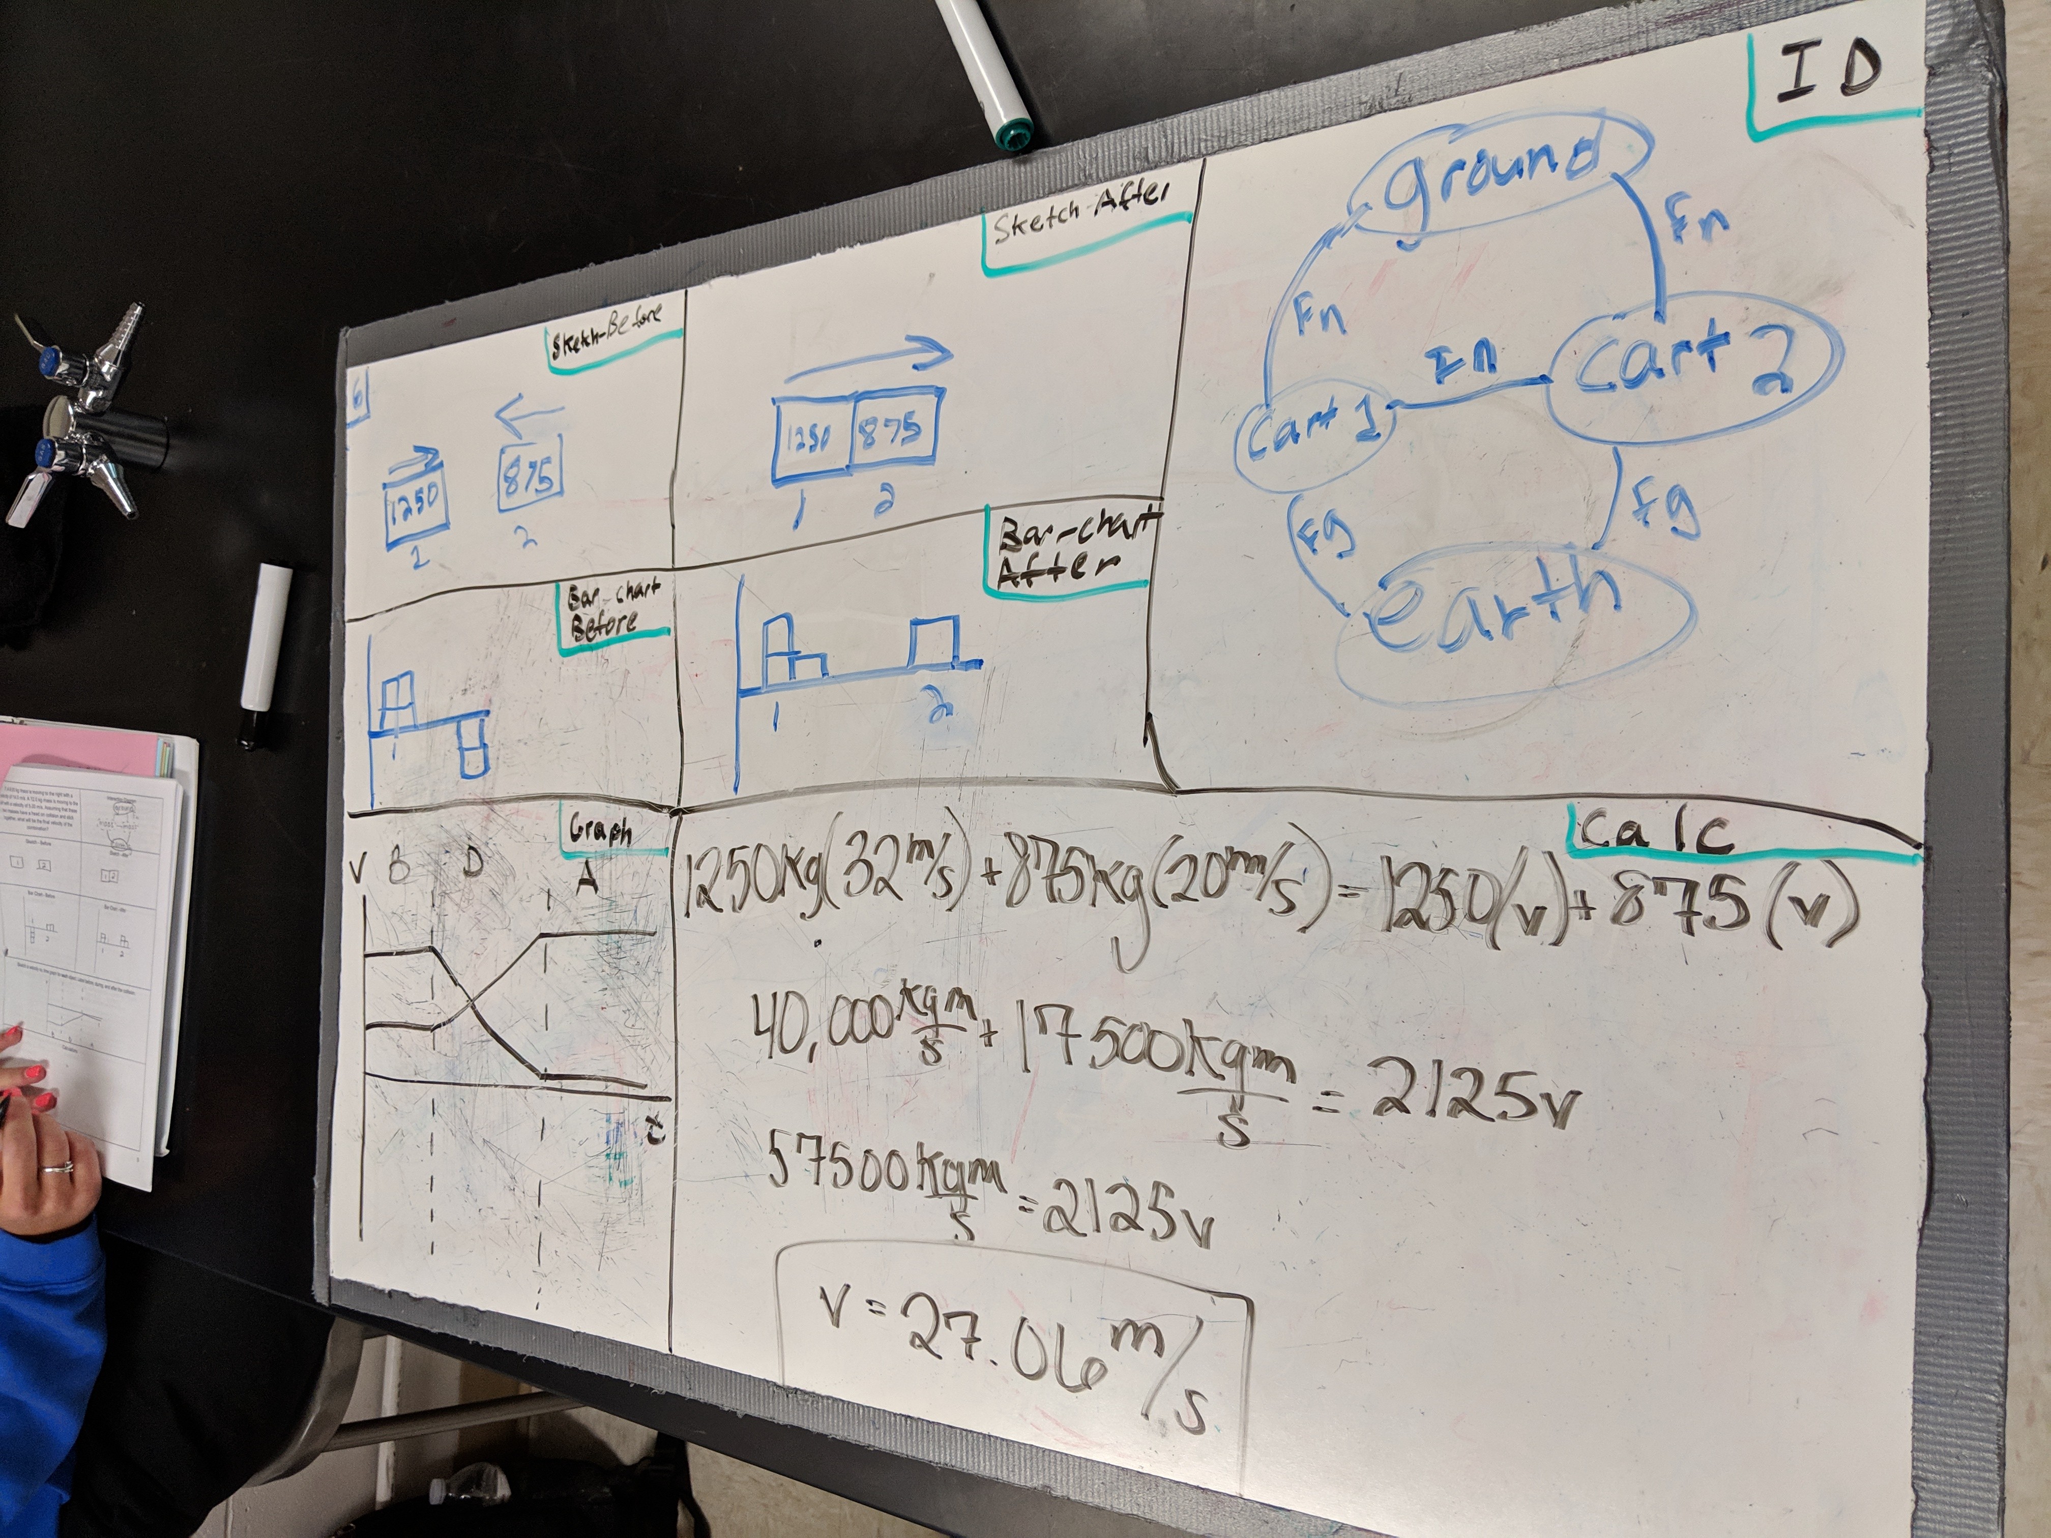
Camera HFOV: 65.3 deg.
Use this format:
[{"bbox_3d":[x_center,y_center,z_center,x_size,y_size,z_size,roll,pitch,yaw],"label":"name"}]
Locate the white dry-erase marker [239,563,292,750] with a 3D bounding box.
[{"bbox_3d":[-0.497,-0.074,1.045,0.018,0.018,0.122,13,95,32],"label":"white dry-erase marker"}]

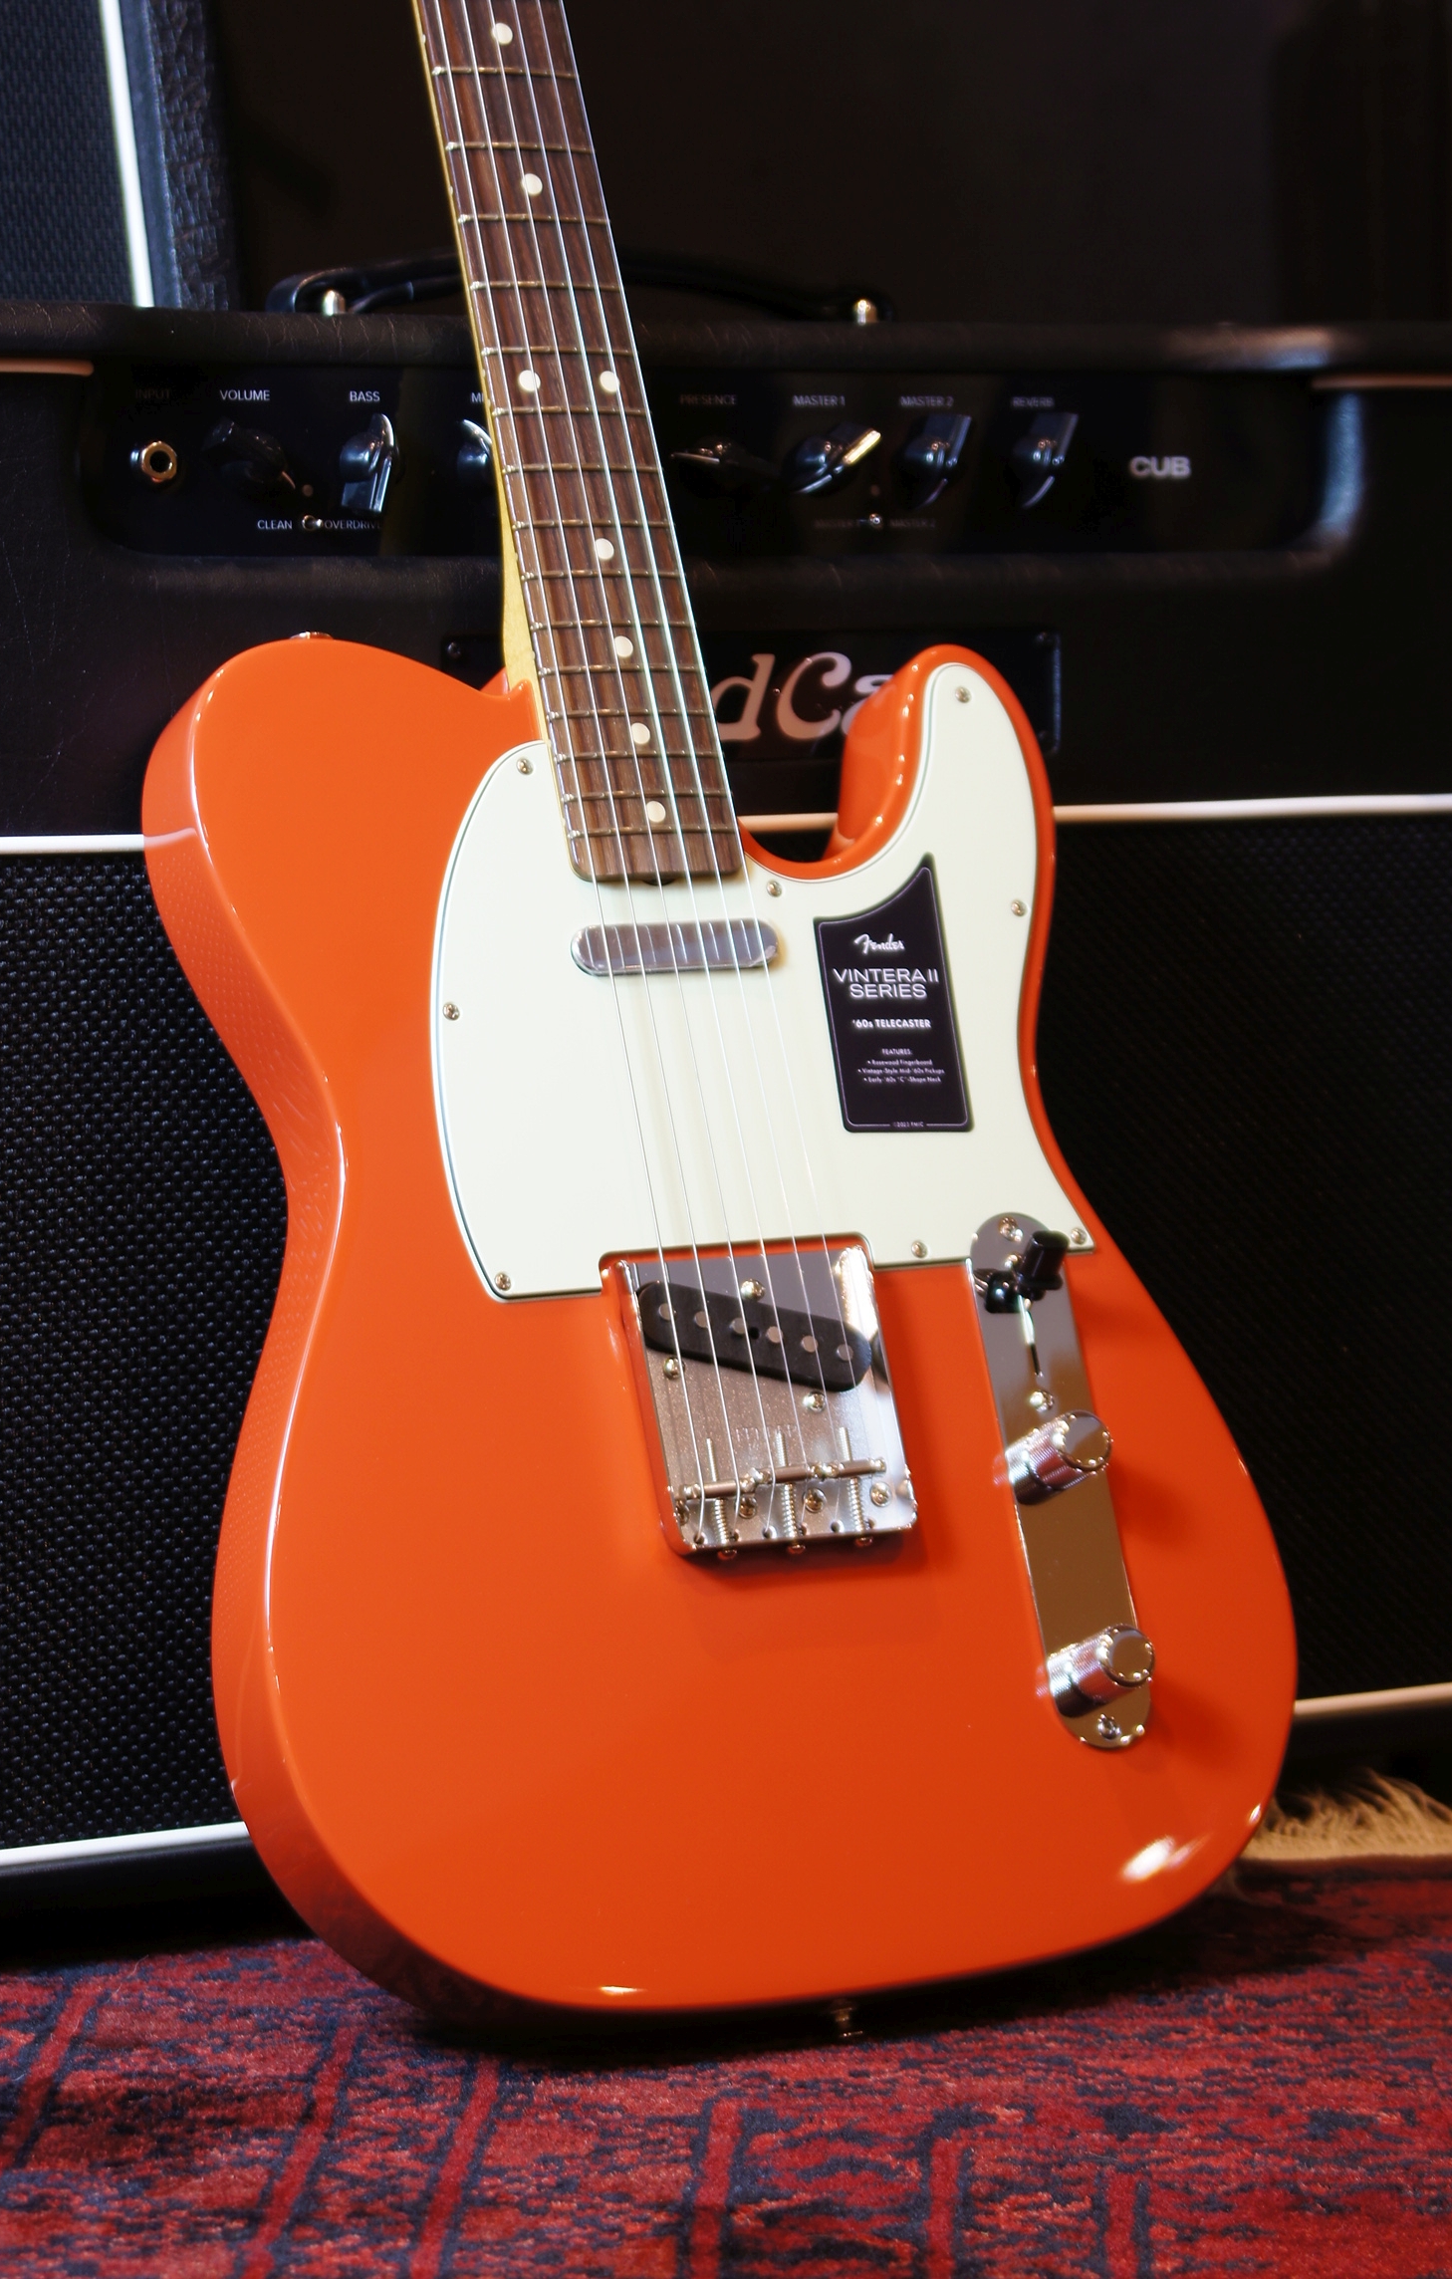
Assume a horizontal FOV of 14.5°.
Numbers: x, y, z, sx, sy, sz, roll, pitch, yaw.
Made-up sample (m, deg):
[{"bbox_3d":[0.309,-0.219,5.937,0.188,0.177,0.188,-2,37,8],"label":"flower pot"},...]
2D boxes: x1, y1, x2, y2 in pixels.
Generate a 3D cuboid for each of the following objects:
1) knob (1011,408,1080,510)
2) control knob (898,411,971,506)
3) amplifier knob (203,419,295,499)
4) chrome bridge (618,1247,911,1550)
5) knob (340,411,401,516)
[{"bbox_3d":[0.100,-0.216,1.803,0.018,0.031,0.018,16,-3,-28],"label":"knob"},{"bbox_3d":[0.065,-0.213,1.785,0.018,0.031,0.018,19,-4,-28],"label":"control knob"},{"bbox_3d":[-0.141,-0.201,1.678,0.031,0.018,0.018,34,-11,-26],"label":"amplifier knob"},{"bbox_3d":[0.013,0.073,1.597,0.077,0.087,0.013,-4,-16,-27],"label":"chrome bridge"},{"bbox_3d":[-0.106,-0.201,1.696,0.018,0.031,0.018,11,0,-28],"label":"knob"}]

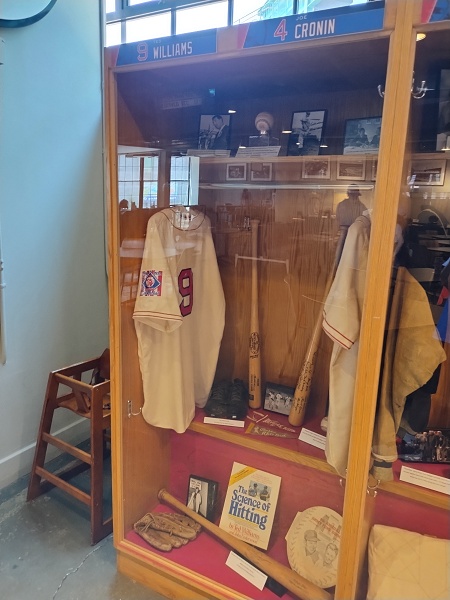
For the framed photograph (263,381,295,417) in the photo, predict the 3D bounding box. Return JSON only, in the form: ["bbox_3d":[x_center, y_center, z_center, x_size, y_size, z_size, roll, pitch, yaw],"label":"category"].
[{"bbox_3d":[0.272,0.459,2.004,0.172,0.132,0.018,7,1,22],"label":"framed photograph"}]

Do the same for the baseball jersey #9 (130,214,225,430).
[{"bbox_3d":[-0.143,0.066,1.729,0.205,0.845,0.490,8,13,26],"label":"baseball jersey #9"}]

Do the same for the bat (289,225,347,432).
[{"bbox_3d":[0.410,0.125,1.859,0.065,0.862,0.065,16,9,24],"label":"bat"}]

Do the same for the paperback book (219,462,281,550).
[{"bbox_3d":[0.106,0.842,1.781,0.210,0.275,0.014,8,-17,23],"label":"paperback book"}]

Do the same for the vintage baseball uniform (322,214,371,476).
[{"bbox_3d":[0.446,0.129,1.441,0.170,0.820,0.490,8,13,26],"label":"vintage baseball uniform"}]

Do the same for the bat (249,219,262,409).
[{"bbox_3d":[0.142,0.070,2.029,0.065,0.873,0.065,0,6,0],"label":"bat"}]

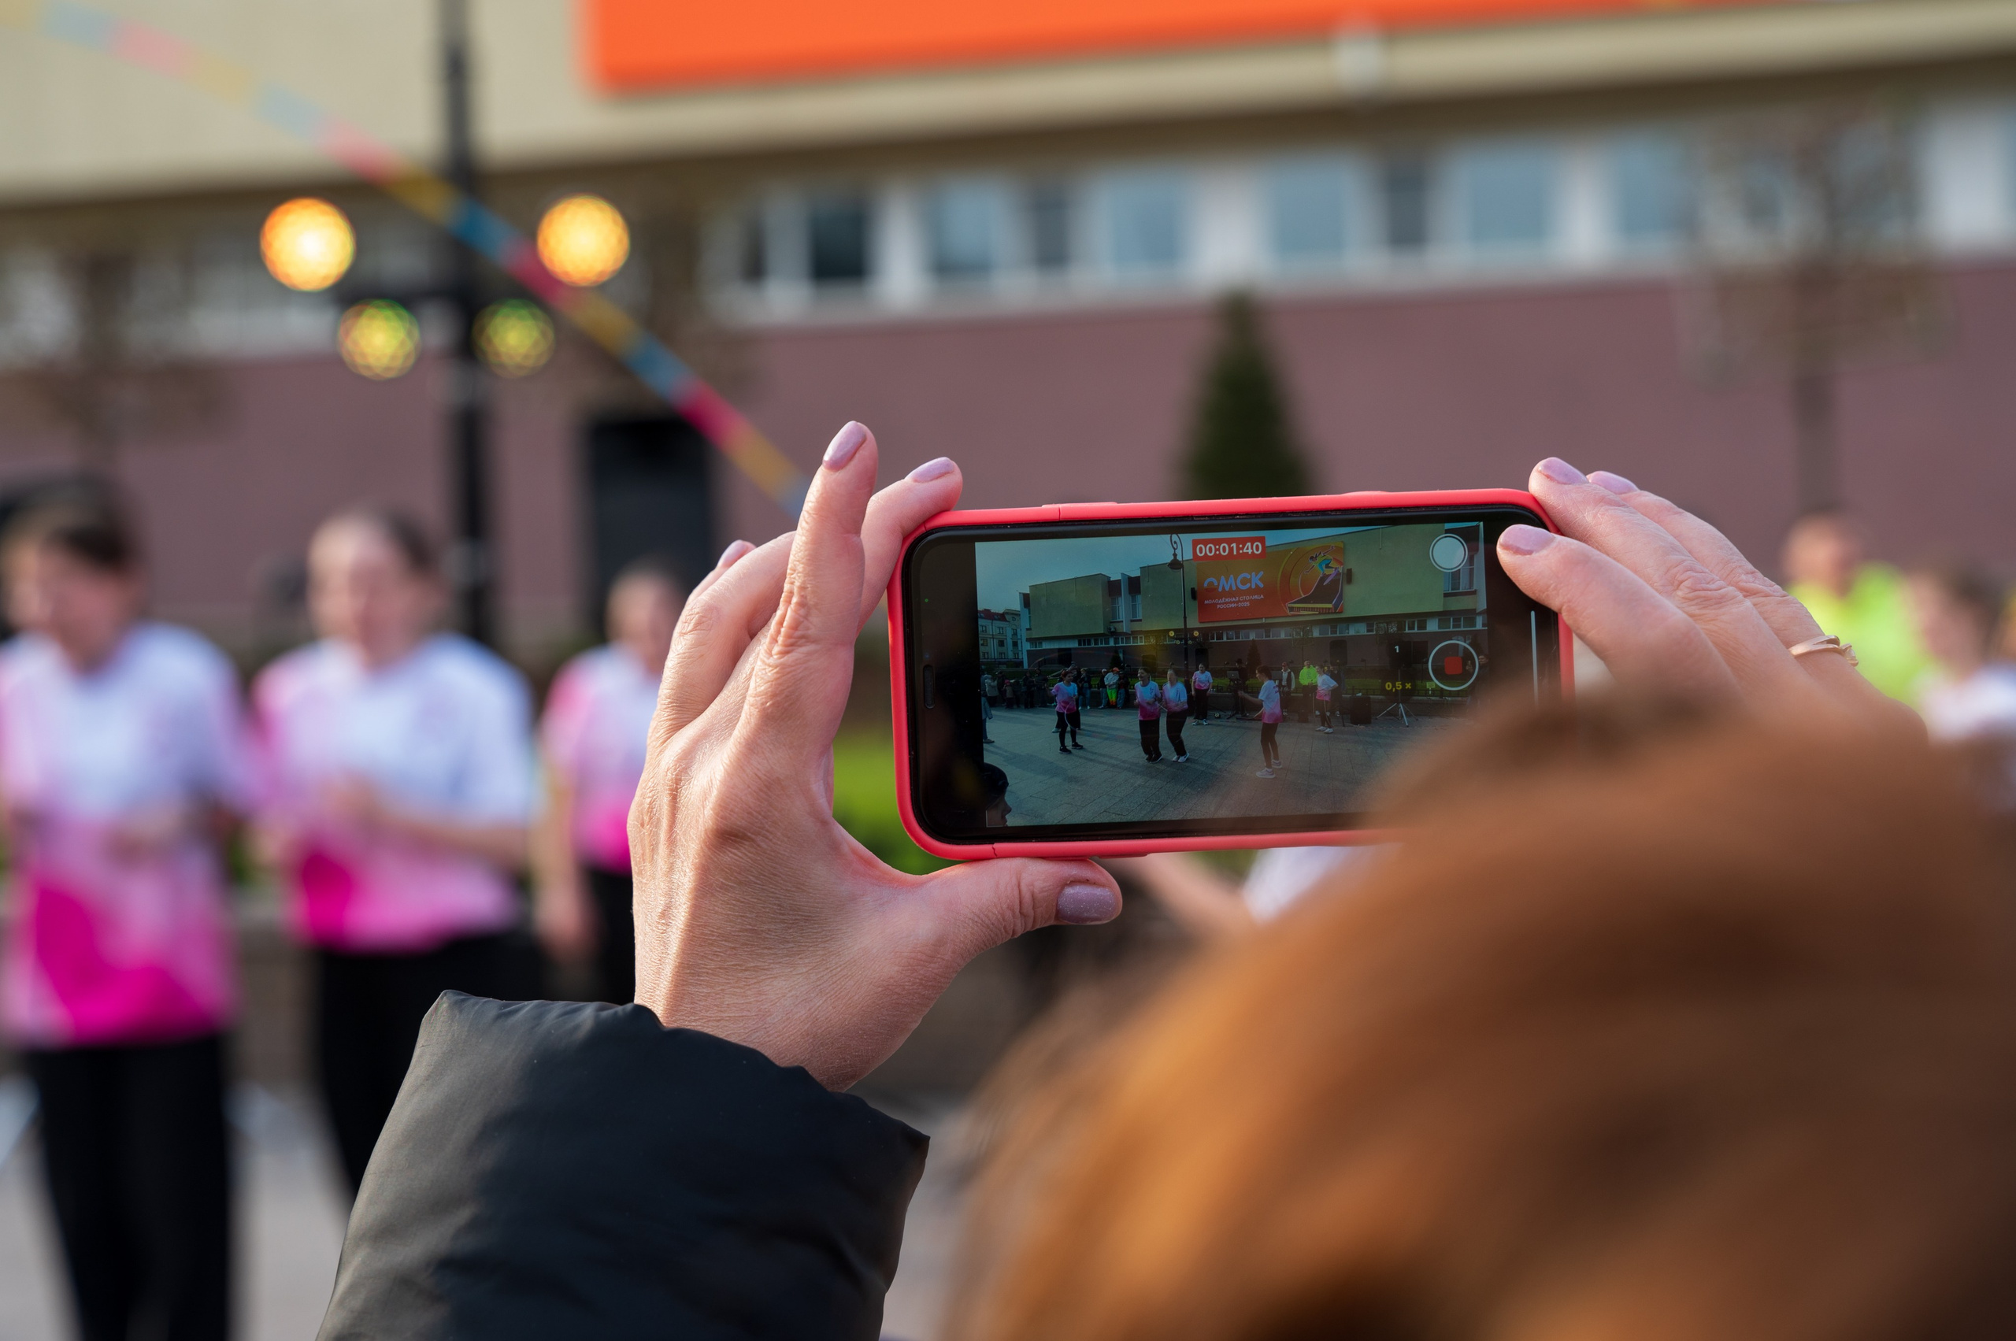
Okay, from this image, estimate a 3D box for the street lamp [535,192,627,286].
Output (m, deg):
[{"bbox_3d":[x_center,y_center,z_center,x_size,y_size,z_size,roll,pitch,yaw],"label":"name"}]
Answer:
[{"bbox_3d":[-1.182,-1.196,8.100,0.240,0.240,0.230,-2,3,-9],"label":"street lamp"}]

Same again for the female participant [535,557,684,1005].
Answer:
[{"bbox_3d":[-0.874,0.544,7.100,0.500,1.630,0.310,-2,3,-10],"label":"female participant"}]

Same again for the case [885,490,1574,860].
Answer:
[{"bbox_3d":[0.051,0.001,0.658,0.150,0.075,0.009,-2,-2,1],"label":"case"}]

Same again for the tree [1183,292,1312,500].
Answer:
[{"bbox_3d":[1.380,-0.906,16.500,1.050,2.500,1.050,-2,3,0],"label":"tree"}]

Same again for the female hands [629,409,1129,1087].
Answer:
[{"bbox_3d":[-0.028,0.018,0.648,0.108,0.147,0.092,-2,3,6],"label":"female hands"}]

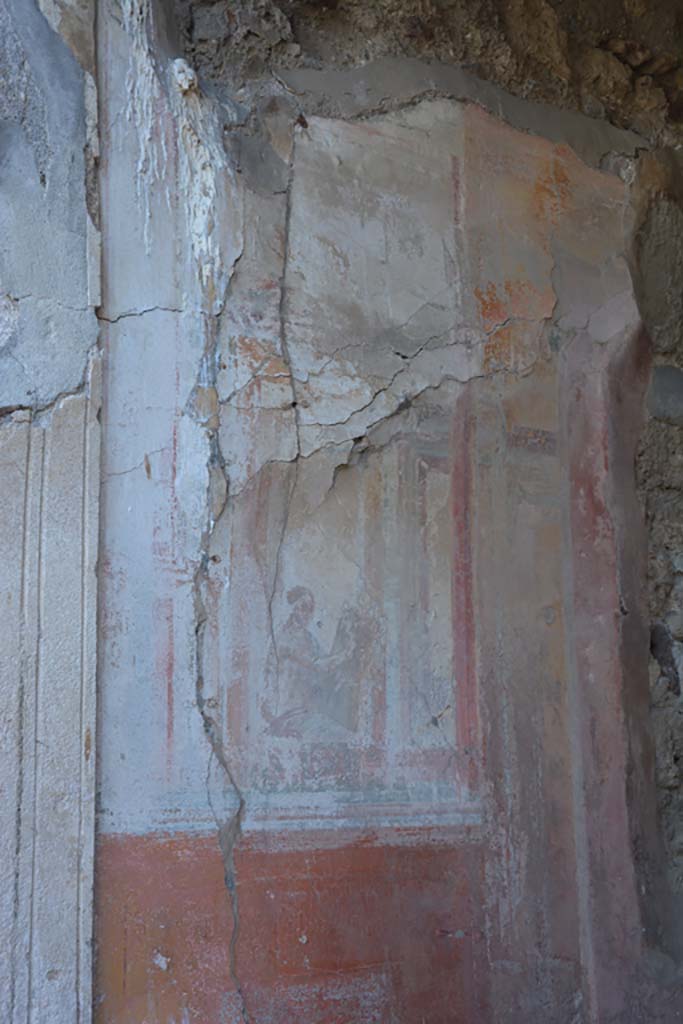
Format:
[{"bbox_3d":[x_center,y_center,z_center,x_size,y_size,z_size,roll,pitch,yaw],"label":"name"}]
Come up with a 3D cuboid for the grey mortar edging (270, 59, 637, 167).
[{"bbox_3d":[0.275,-0.892,3.227,0.848,0.239,0.090,1,-12,-9],"label":"grey mortar edging"}]

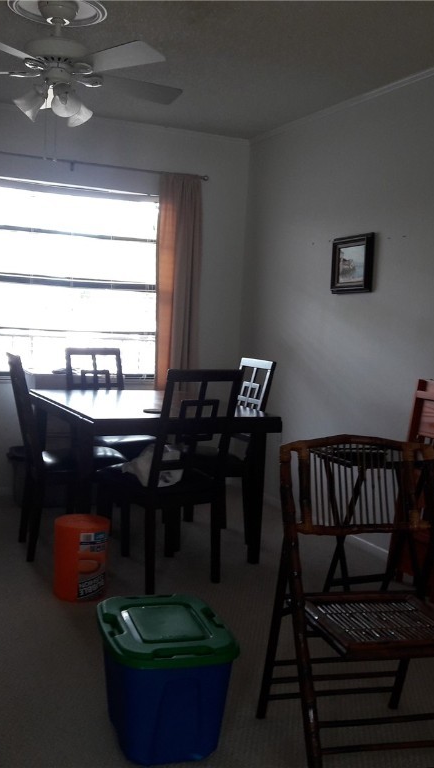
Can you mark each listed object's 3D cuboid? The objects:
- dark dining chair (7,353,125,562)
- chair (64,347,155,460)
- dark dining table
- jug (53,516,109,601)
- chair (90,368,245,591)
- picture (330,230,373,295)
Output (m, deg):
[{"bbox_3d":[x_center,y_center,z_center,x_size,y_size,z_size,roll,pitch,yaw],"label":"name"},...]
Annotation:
[{"bbox_3d":[-0.742,0.345,4.131,0.580,0.970,0.460,1,5,-21],"label":"dark dining chair"},{"bbox_3d":[-0.604,0.298,4.767,0.460,0.970,0.580,-1,6,-34],"label":"chair"},{"bbox_3d":[-0.373,0.466,4.239,0.915,0.747,1.180,1,5,-24],"label":"dark dining table"},{"bbox_3d":[-0.575,0.735,3.526,0.226,0.314,0.226,3,5,0],"label":"jug"},{"bbox_3d":[-0.237,0.399,3.794,0.460,0.970,0.580,0,6,-34],"label":"chair"},{"bbox_3d":[0.730,-0.645,4.486,0.025,0.300,0.385,1,5,-24],"label":"picture"}]

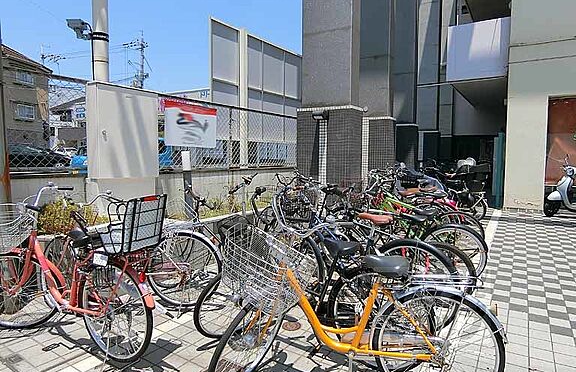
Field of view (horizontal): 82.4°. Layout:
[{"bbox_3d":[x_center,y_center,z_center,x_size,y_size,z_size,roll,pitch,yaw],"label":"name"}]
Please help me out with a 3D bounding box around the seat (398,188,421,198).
[{"bbox_3d":[2.100,0.130,5.700,0.280,0.130,0.200,2,4,31],"label":"seat"}]

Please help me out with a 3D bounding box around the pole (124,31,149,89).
[{"bbox_3d":[-11.805,-6.437,25.996,1.800,11.600,0.800,-1,3,-27],"label":"pole"}]

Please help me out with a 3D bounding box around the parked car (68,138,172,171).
[{"bbox_3d":[-6.220,-0.845,12.523,1.500,1.650,3.500,2,4,35],"label":"parked car"}]

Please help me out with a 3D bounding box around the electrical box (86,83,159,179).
[{"bbox_3d":[-2.130,-0.688,4.320,0.280,1.150,0.800,2,4,35],"label":"electrical box"}]

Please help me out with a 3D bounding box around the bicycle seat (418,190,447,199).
[{"bbox_3d":[2.420,0.143,5.500,0.300,0.120,0.210,2,4,31],"label":"bicycle seat"}]

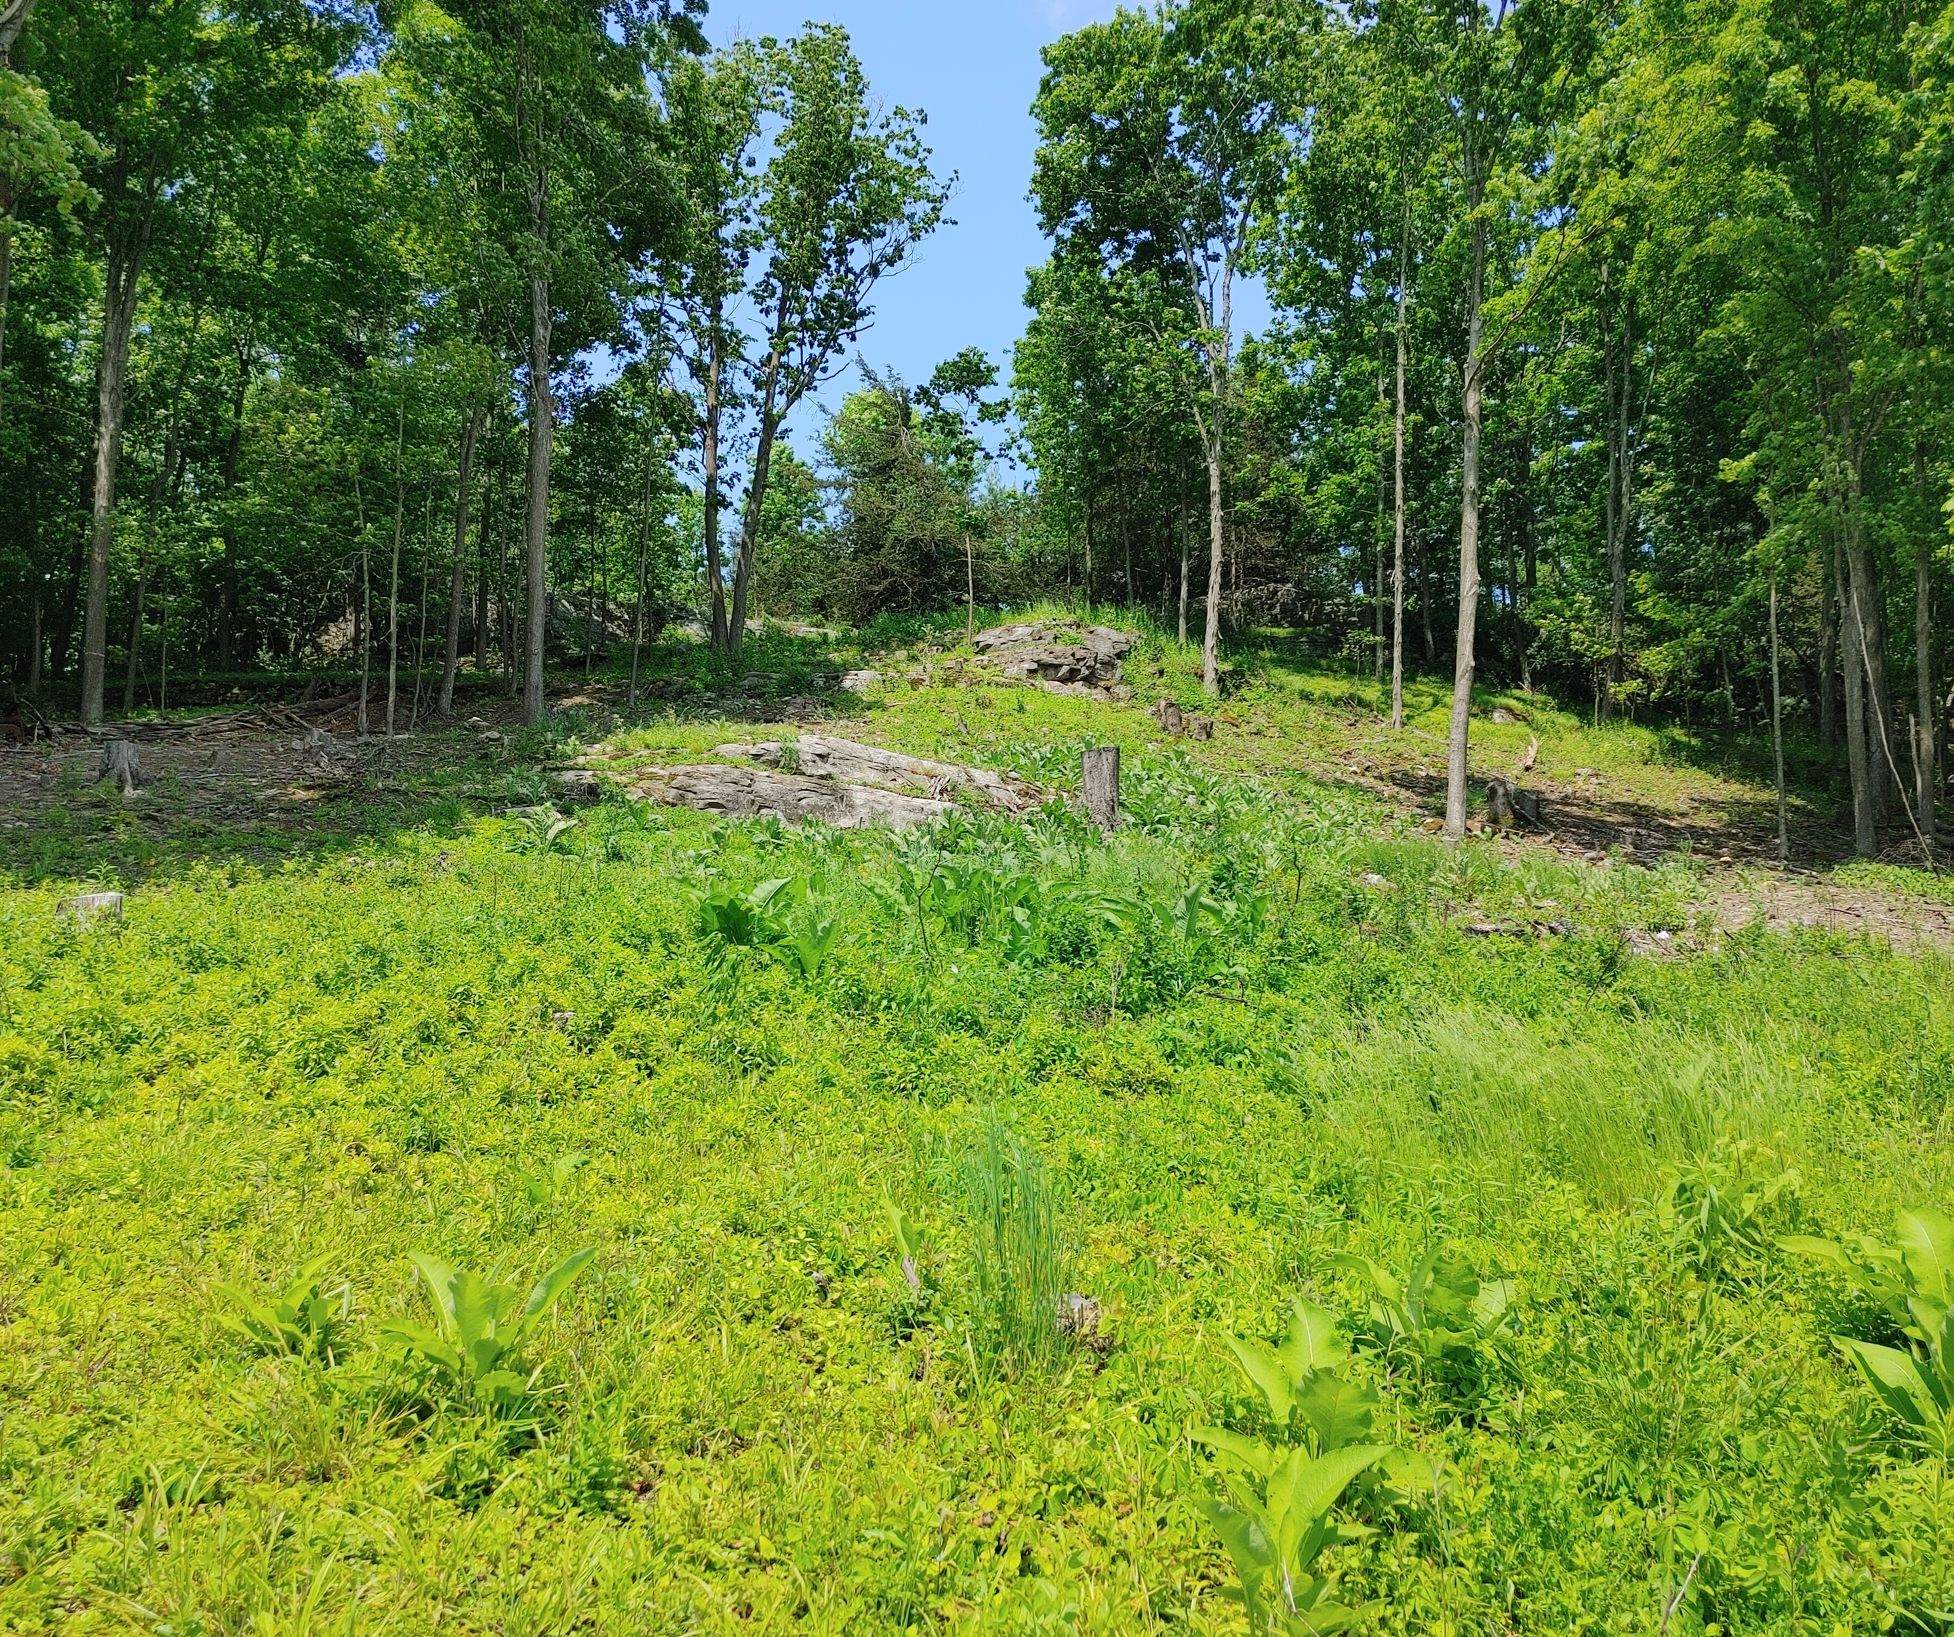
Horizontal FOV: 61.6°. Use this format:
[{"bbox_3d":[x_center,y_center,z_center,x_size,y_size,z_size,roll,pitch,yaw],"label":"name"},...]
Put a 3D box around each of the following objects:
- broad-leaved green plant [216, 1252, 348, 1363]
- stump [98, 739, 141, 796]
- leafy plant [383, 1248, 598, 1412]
[{"bbox_3d":[-1.903,1.346,4.500,0.360,0.270,0.350,1,-3,0],"label":"broad-leaved green plant"},{"bbox_3d":[-10.454,-0.624,20.000,0.530,0.680,0.520,1,-3,0],"label":"stump"},{"bbox_3d":[-1.247,1.308,4.200,0.550,0.390,0.500,1,-3,0],"label":"leafy plant"}]

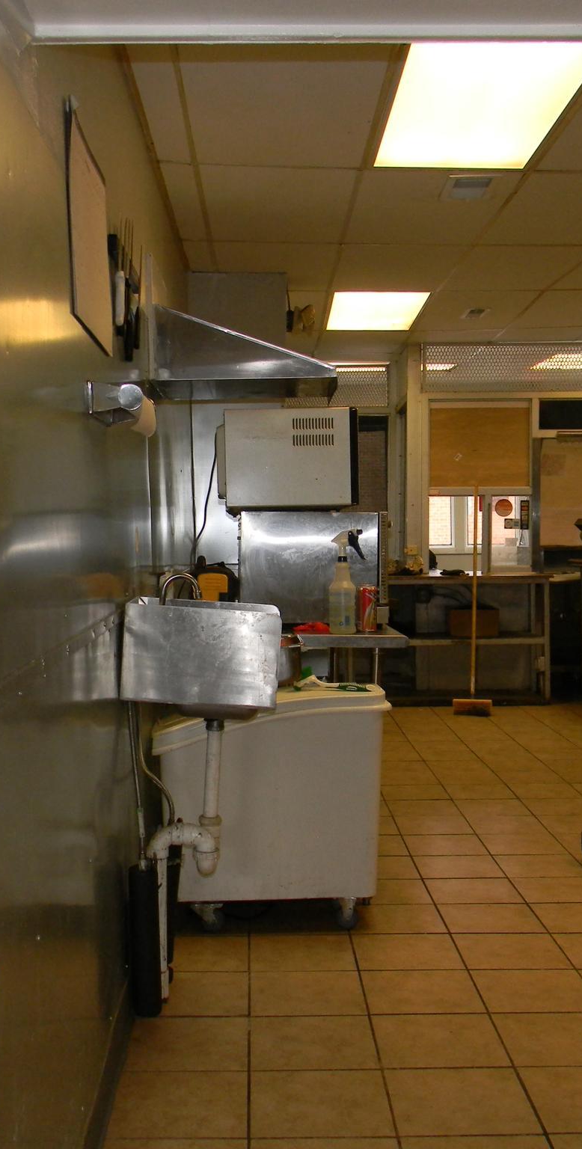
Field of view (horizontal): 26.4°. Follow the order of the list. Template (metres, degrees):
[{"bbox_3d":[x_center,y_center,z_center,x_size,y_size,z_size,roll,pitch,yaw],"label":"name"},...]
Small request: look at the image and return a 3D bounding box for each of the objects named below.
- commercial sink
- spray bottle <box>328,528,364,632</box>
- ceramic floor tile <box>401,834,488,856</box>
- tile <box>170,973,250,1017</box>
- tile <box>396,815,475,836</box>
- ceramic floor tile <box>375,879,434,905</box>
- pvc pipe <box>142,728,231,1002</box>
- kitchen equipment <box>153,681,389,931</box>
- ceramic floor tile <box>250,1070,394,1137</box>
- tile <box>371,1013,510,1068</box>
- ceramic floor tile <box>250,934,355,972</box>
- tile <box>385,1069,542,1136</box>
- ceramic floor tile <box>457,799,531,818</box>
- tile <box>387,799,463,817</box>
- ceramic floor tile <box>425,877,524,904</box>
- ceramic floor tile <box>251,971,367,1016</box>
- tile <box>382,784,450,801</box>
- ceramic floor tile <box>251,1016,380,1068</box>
[{"bbox_3d":[-0.225,0.217,3.241,0.387,0.290,0.320,3,2,-2],"label":"commercial sink"},{"bbox_3d":[0.182,0.024,4.080,0.120,0.340,0.088,0,2,-2],"label":"spray bottle"},{"bbox_3d":[0.603,1.056,4.834,0.302,0.010,0.302,0,2,-2],"label":"ceramic floor tile"},{"bbox_3d":[-0.261,1.136,3.344,0.292,0.010,0.304,0,2,-2],"label":"tile"},{"bbox_3d":[0.593,1.044,5.140,0.302,0.010,0.302,0,2,-2],"label":"tile"},{"bbox_3d":[0.326,1.107,4.316,0.305,0.010,0.305,0,2,-2],"label":"ceramic floor tile"},{"bbox_3d":[-0.275,0.742,3.250,0.225,0.705,0.160,0,2,-2],"label":"pvc pipe"},{"bbox_3d":[-0.073,0.743,4.013,0.735,0.740,0.370,0,2,-5],"label":"kitchen equipment"},{"bbox_3d":[0.064,1.164,2.721,0.304,0.010,0.304,0,2,-2],"label":"ceramic floor tile"},{"bbox_3d":[0.360,1.141,3.020,0.302,0.010,0.302,0,2,-2],"label":"tile"},{"bbox_3d":[0.033,1.115,3.623,0.302,0.010,0.302,0,2,-2],"label":"ceramic floor tile"},{"bbox_3d":[0.374,1.164,2.732,0.304,0.010,0.304,0,2,-2],"label":"tile"},{"bbox_3d":[0.894,1.038,5.493,0.302,0.010,0.302,0,2,-2],"label":"ceramic floor tile"},{"bbox_3d":[0.584,1.032,5.447,0.302,0.010,0.302,0,2,-2],"label":"tile"},{"bbox_3d":[0.638,1.107,4.326,0.305,0.010,0.305,0,2,-2],"label":"ceramic floor tile"},{"bbox_3d":[0.044,1.146,3.371,0.305,0.010,0.305,0,2,-2],"label":"ceramic floor tile"},{"bbox_3d":[0.574,1.020,5.754,0.302,0.010,0.302,0,2,-2],"label":"tile"},{"bbox_3d":[0.052,1.127,2.975,0.302,0.010,0.302,0,2,-2],"label":"ceramic floor tile"}]

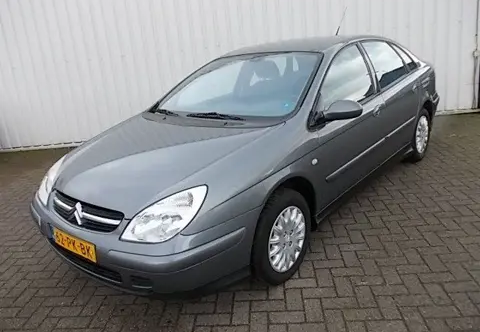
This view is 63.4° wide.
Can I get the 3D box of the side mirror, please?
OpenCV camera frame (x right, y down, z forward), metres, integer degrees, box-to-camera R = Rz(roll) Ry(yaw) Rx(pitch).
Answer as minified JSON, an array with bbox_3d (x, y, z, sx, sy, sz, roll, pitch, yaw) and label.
[{"bbox_3d":[0.617,-0.351,2.411,0.230,0.150,0.150,9,22,39],"label":"side mirror"}]

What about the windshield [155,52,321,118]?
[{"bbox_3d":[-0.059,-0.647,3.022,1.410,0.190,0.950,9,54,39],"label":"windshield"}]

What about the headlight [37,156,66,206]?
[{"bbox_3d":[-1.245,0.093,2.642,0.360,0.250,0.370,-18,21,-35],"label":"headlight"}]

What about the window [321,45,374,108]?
[{"bbox_3d":[0.741,-0.657,2.857,0.100,0.460,0.980,-12,9,44],"label":"window"}]

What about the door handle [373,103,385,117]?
[{"bbox_3d":[1.097,-0.451,3.089,0.060,0.085,0.200,9,22,39],"label":"door handle"}]

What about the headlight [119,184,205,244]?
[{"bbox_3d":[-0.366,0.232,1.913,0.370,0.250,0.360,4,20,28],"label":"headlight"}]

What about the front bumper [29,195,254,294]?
[{"bbox_3d":[-0.742,0.397,2.398,1.750,0.450,0.660,9,22,39],"label":"front bumper"}]

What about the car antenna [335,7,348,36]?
[{"bbox_3d":[1.118,-1.585,4.262,0.020,0.420,0.020,9,-21,39],"label":"car antenna"}]

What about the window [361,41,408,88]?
[{"bbox_3d":[1.353,-0.949,3.550,0.100,0.430,0.830,-12,9,44],"label":"window"}]

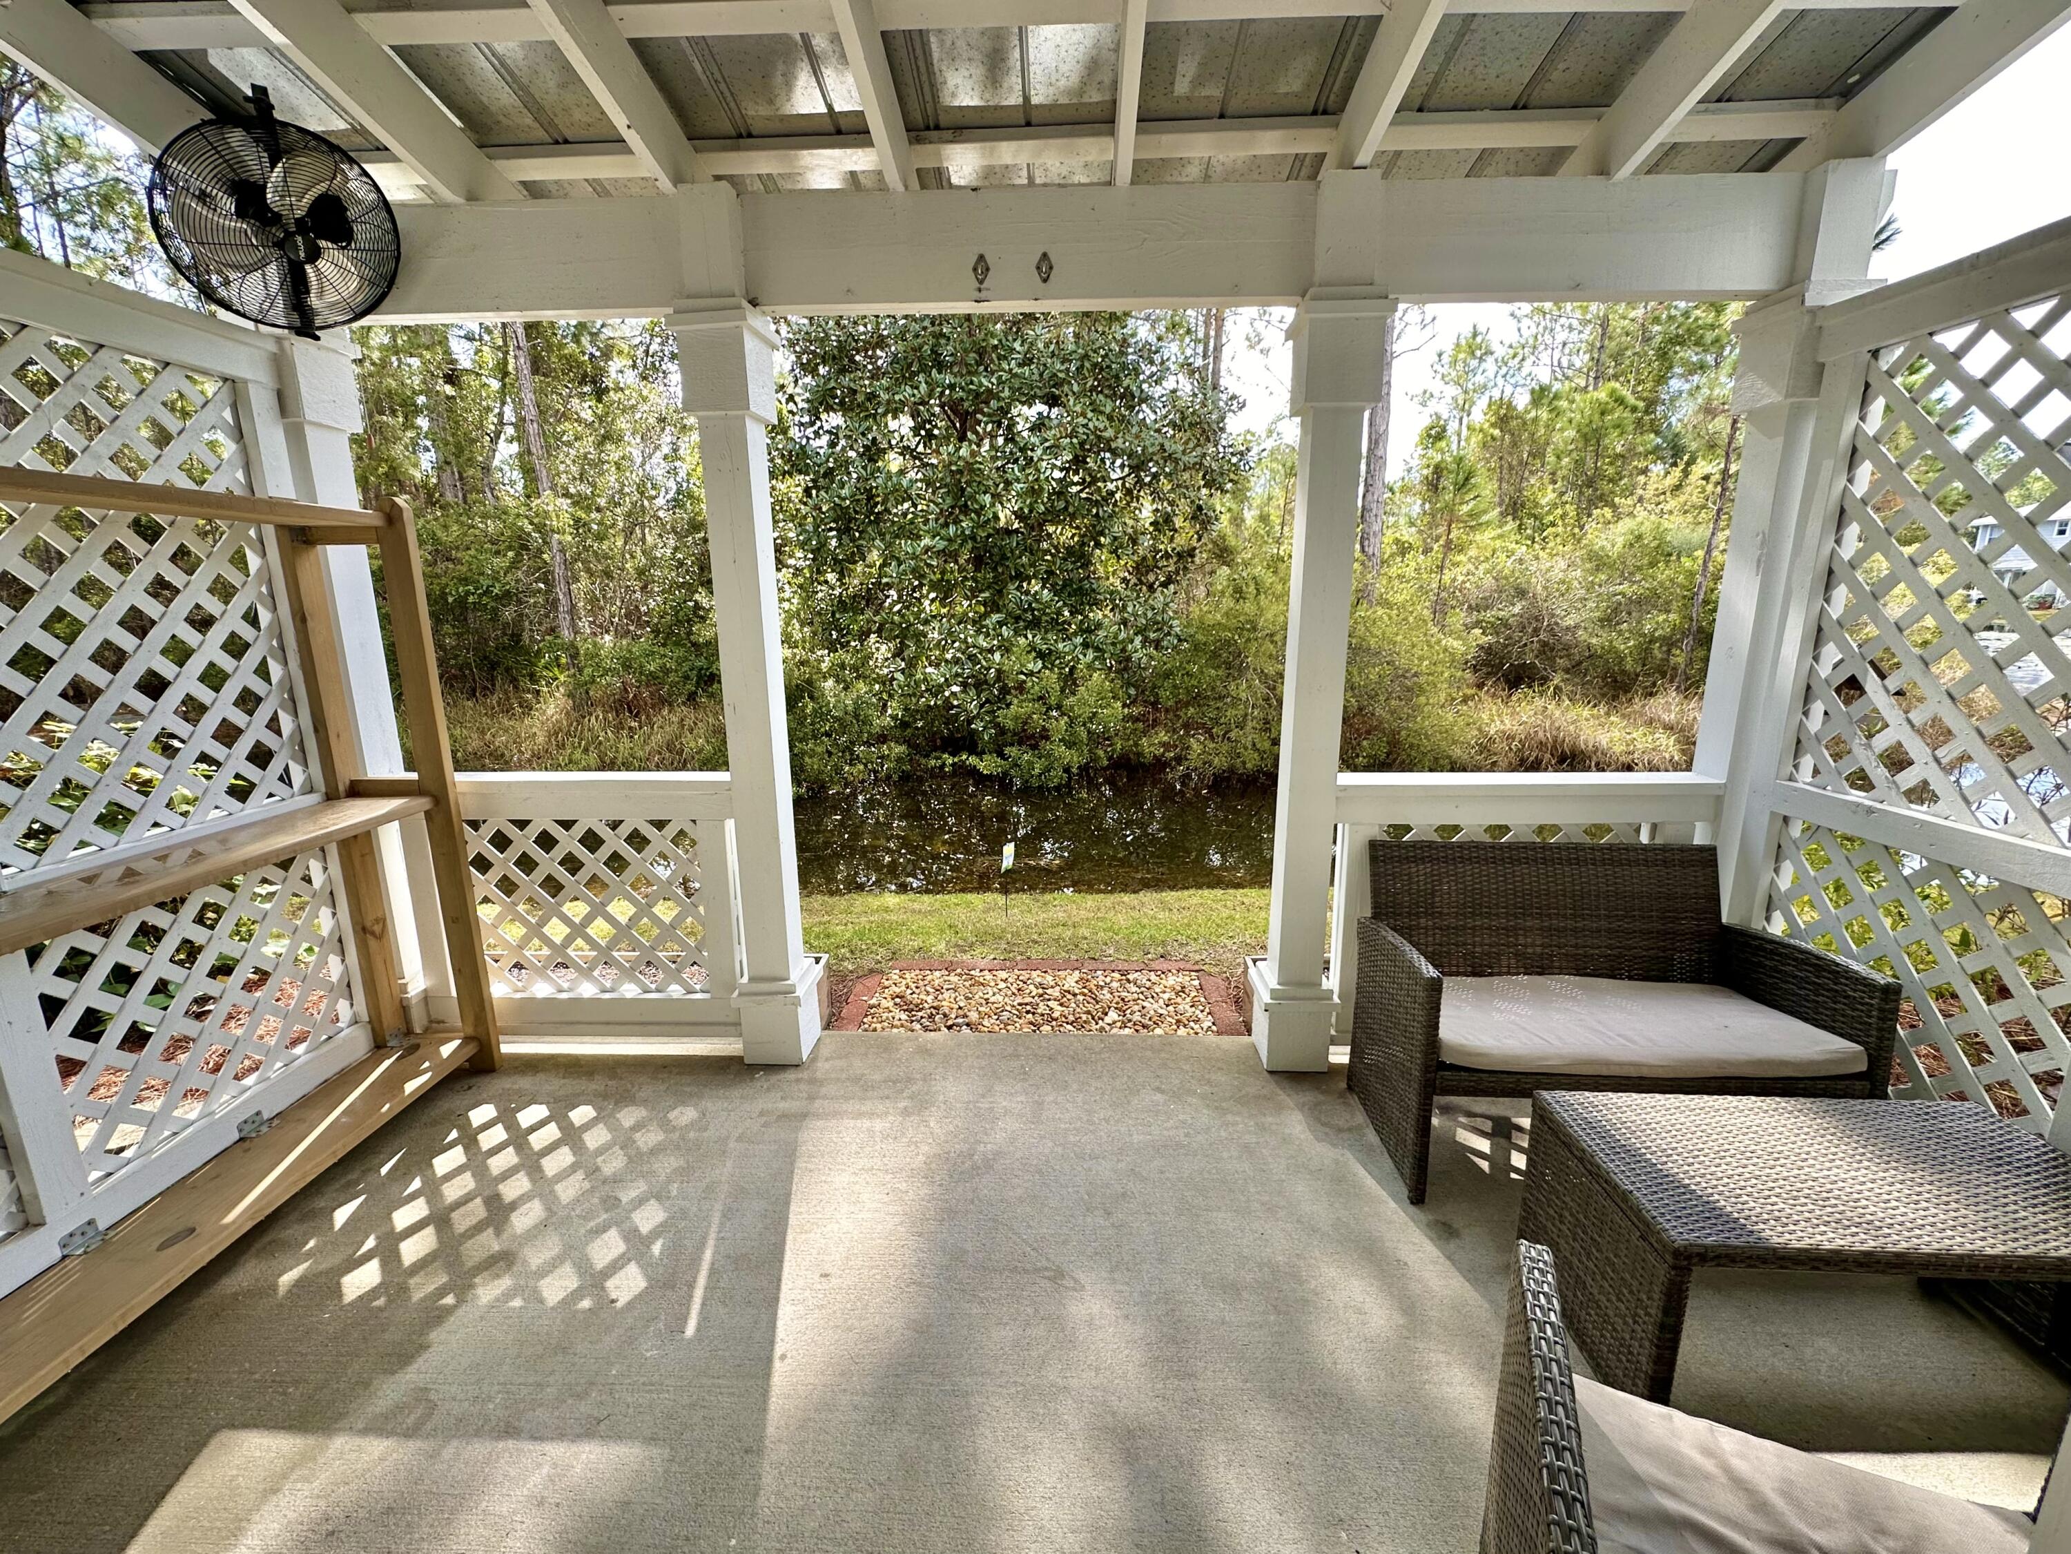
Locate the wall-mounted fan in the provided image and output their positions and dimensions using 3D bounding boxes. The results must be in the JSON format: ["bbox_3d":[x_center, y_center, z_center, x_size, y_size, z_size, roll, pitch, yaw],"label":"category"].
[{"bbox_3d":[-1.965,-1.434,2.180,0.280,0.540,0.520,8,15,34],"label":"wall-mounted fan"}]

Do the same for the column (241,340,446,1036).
[{"bbox_3d":[-2.126,-0.190,2.622,0.225,2.263,0.225,0,13,2],"label":"column"}]

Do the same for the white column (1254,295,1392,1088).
[{"bbox_3d":[0.833,-0.189,2.523,0.225,2.263,0.225,0,13,2],"label":"white column"}]

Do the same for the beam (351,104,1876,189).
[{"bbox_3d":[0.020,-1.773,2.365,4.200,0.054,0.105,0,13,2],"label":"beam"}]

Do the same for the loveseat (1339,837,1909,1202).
[{"bbox_3d":[1.466,0.631,2.256,1.050,0.770,0.562,0,13,3],"label":"loveseat"}]

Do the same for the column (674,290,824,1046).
[{"bbox_3d":[-0.861,-0.190,2.580,0.225,2.263,0.225,0,13,2],"label":"column"}]

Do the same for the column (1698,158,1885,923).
[{"bbox_3d":[2.090,-0.328,2.450,0.225,2.550,0.225,0,13,2],"label":"column"}]

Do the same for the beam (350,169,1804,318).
[{"bbox_3d":[-0.019,-1.448,2.315,4.095,0.277,0.090,0,13,2],"label":"beam"}]

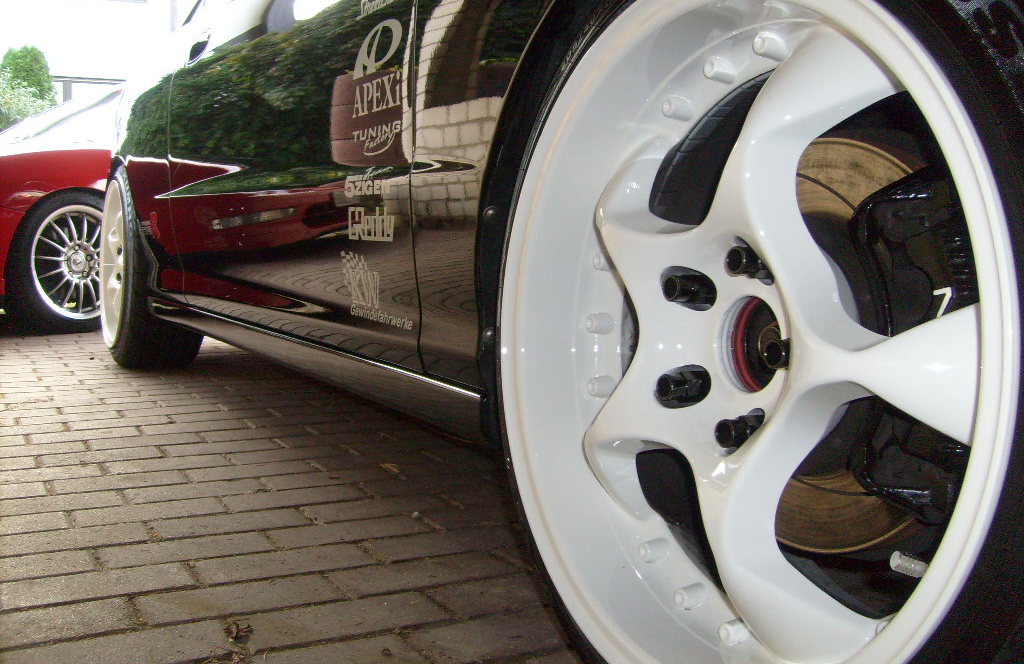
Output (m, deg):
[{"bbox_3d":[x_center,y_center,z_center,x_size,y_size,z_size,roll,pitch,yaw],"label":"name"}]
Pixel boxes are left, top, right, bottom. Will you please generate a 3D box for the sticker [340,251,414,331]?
[{"bbox_3d":[-0.160,-0.051,1.206,0.002,0.084,0.213,-7,8,-28],"label":"sticker"}]

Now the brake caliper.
[{"bbox_3d":[0.273,0.006,0.615,0.115,0.207,0.107,0,0,-29],"label":"brake caliper"}]

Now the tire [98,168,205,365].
[{"bbox_3d":[-1.023,-0.187,2.948,0.215,0.585,0.585,0,5,-29],"label":"tire"}]

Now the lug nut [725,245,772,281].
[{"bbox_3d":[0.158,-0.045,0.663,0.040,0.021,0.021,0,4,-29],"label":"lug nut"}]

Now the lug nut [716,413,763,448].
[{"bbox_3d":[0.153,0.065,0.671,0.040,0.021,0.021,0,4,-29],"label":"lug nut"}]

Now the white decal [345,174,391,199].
[{"bbox_3d":[-0.168,-0.170,1.199,0.002,0.025,0.147,-3,6,-28],"label":"white decal"}]

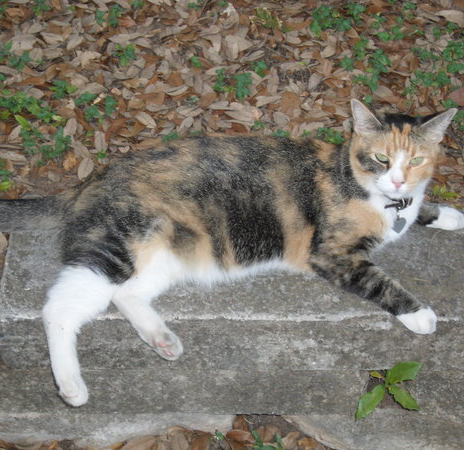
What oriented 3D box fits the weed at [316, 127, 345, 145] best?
[{"bbox_3d":[0.135,-0.123,1.809,0.036,0.017,0.022,0,42,0],"label":"weed"}]

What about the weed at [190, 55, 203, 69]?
[{"bbox_3d":[-0.055,-0.253,2.041,0.019,0.014,0.020,0,41,-1],"label":"weed"}]

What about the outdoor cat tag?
[{"bbox_3d":[0.203,0.000,1.600,0.017,0.019,0.003,6,2,-13],"label":"outdoor cat tag"}]

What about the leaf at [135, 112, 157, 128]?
[{"bbox_3d":[-0.120,-0.145,1.829,0.014,0.009,0.036,-31,50,-30],"label":"leaf"}]

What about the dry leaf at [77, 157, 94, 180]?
[{"bbox_3d":[-0.195,-0.075,1.751,0.018,0.010,0.037,10,42,11],"label":"dry leaf"}]

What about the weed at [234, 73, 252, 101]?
[{"bbox_3d":[0.017,-0.201,1.913,0.026,0.024,0.034,0,41,0],"label":"weed"}]

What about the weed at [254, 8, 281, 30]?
[{"bbox_3d":[0.055,-0.320,2.051,0.041,0.022,0.030,0,41,0],"label":"weed"}]

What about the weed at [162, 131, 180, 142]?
[{"bbox_3d":[-0.087,-0.127,1.897,0.026,0.016,0.017,0,41,-1],"label":"weed"}]

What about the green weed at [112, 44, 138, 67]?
[{"bbox_3d":[-0.166,-0.264,2.052,0.041,0.022,0.032,0,41,-1],"label":"green weed"}]

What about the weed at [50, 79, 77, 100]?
[{"bbox_3d":[-0.253,-0.202,1.980,0.039,0.022,0.026,0,41,-1],"label":"weed"}]

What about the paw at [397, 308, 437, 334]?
[{"bbox_3d":[0.228,0.118,1.626,0.043,0.027,0.032,31,49,30],"label":"paw"}]

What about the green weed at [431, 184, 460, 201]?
[{"bbox_3d":[0.282,-0.043,1.737,0.040,0.015,0.019,0,41,0],"label":"green weed"}]

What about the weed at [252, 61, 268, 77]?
[{"bbox_3d":[0.042,-0.229,1.924,0.021,0.014,0.018,0,42,0],"label":"weed"}]

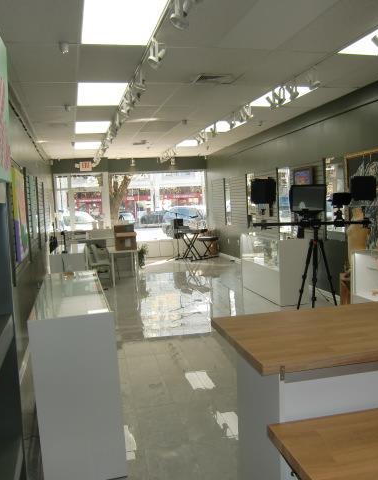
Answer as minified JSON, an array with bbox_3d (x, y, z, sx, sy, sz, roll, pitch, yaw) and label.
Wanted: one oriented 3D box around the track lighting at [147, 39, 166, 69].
[{"bbox_3d":[-0.257,-1.538,3.637,0.160,0.250,0.130,-3,5,-4],"label":"track lighting"}]

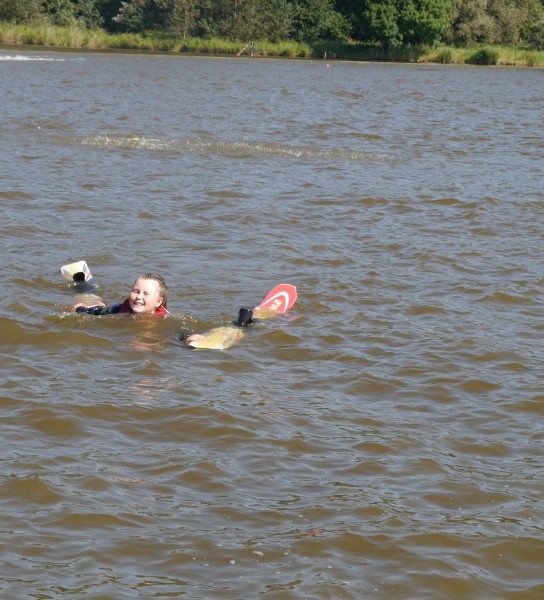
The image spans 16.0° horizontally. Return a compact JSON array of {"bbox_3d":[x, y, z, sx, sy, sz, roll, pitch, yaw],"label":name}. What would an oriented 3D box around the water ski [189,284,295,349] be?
[{"bbox_3d":[-0.091,0.068,9.241,0.170,0.160,1.360,3,11,17],"label":"water ski"}]

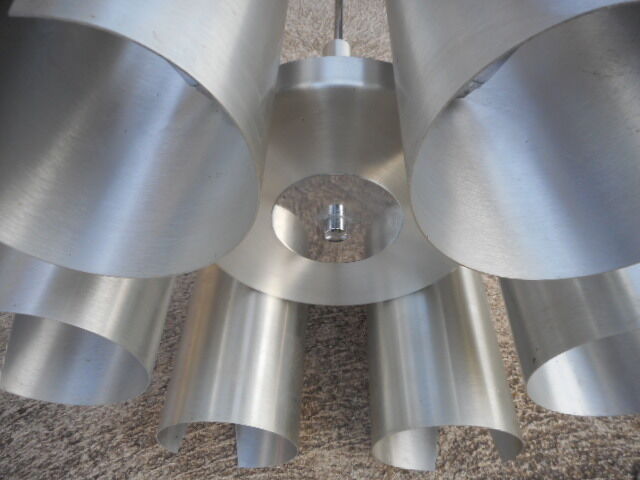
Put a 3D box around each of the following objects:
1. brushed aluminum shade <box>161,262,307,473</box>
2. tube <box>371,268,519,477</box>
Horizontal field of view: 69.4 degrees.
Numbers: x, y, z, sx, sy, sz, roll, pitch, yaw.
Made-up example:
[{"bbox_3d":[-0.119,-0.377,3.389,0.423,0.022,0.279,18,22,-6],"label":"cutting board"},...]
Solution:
[{"bbox_3d":[-0.060,0.070,0.391,0.100,0.095,0.200,23,45,-22],"label":"brushed aluminum shade"},{"bbox_3d":[0.088,0.069,0.381,0.100,0.095,0.200,-23,43,27],"label":"tube"}]

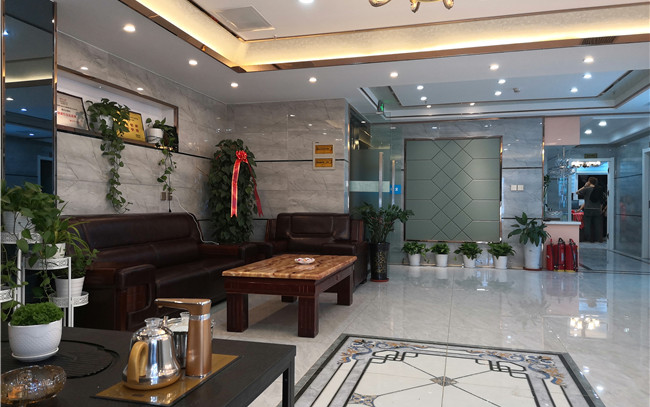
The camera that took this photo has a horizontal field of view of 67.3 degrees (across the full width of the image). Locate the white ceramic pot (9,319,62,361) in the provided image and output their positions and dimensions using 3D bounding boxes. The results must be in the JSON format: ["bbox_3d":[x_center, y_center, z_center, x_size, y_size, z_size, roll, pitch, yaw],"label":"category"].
[{"bbox_3d":[-0.824,0.380,1.390,0.134,0.097,0.134,0,0,0],"label":"white ceramic pot"}]

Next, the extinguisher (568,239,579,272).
[{"bbox_3d":[3.768,0.785,7.430,0.150,0.505,0.150,0,0,15],"label":"extinguisher"}]

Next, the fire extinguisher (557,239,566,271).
[{"bbox_3d":[3.737,0.805,7.700,0.155,0.520,0.160,0,0,16],"label":"fire extinguisher"}]

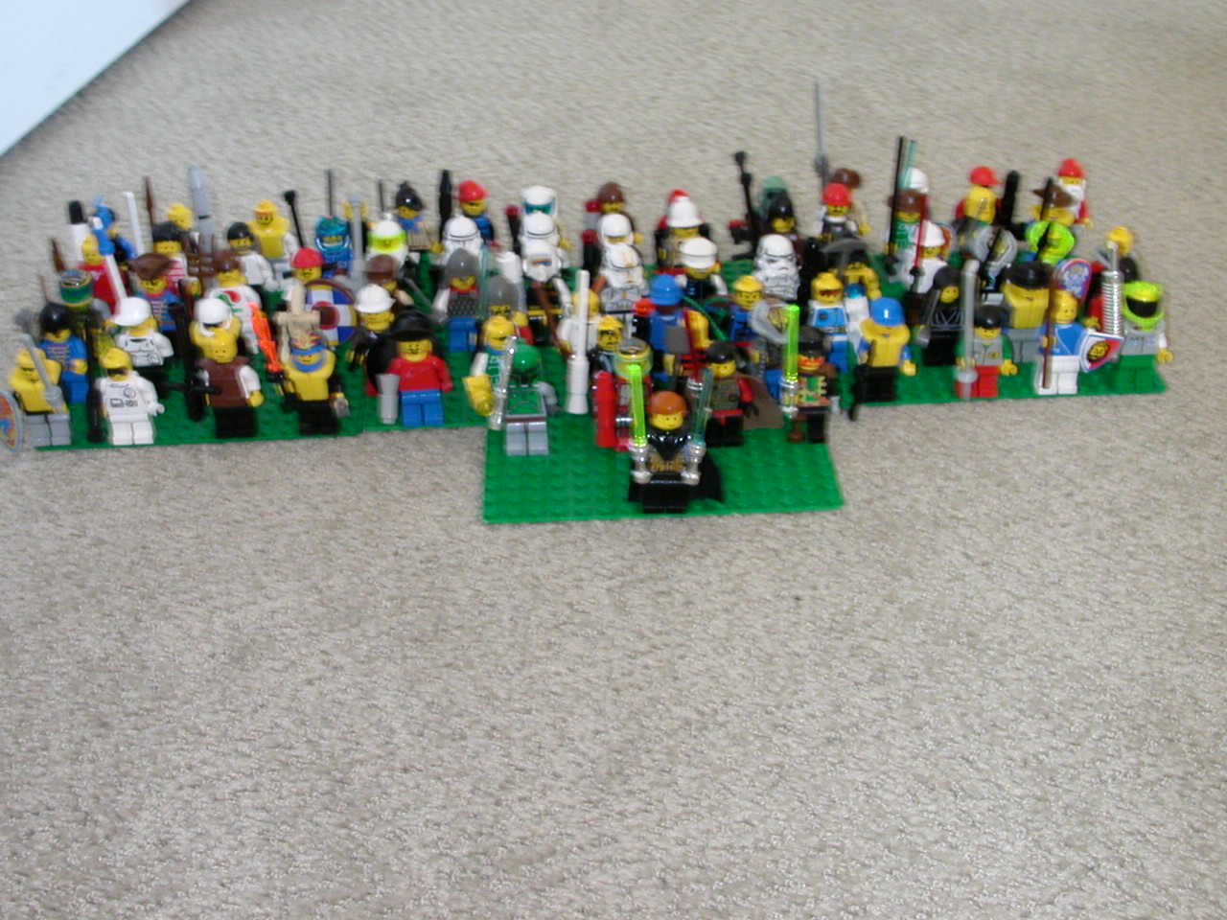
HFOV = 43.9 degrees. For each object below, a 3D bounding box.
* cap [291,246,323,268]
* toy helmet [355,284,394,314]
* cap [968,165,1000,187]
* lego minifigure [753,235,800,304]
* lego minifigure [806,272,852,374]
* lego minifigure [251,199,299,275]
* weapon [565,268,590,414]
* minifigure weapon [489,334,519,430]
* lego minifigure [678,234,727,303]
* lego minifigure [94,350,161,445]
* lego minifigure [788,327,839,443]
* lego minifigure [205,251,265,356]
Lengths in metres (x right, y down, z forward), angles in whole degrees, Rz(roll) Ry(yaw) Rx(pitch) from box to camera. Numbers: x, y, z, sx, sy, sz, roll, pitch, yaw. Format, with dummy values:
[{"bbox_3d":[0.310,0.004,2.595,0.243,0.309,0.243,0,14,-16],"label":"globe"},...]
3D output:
[{"bbox_3d":[-0.125,-0.082,0.620,0.012,0.008,0.015,12,38,20],"label":"cap"},{"bbox_3d":[-0.093,-0.061,0.587,0.014,0.009,0.017,16,39,23],"label":"toy helmet"},{"bbox_3d":[0.167,-0.125,0.680,0.016,0.009,0.013,14,38,23],"label":"cap"},{"bbox_3d":[0.069,-0.073,0.639,0.024,0.042,0.015,-8,35,-8],"label":"lego minifigure"},{"bbox_3d":[0.087,-0.055,0.612,0.024,0.041,0.015,-4,34,-2],"label":"lego minifigure"},{"bbox_3d":[-0.149,-0.092,0.664,0.025,0.042,0.015,-3,36,-1],"label":"lego minifigure"},{"bbox_3d":[-0.014,-0.046,0.591,0.008,0.060,0.008,2,24,-3],"label":"weapon"},{"bbox_3d":[-0.040,-0.029,0.560,0.006,0.040,0.006,10,29,-8],"label":"minifigure weapon"},{"bbox_3d":[0.036,-0.068,0.623,0.025,0.043,0.015,-3,36,-1],"label":"lego minifigure"},{"bbox_3d":[-0.184,-0.025,0.575,0.025,0.041,0.015,-3,35,-1],"label":"lego minifigure"},{"bbox_3d":[0.073,-0.027,0.566,0.025,0.045,0.016,-2,33,0],"label":"lego minifigure"},{"bbox_3d":[-0.157,-0.066,0.631,0.025,0.043,0.015,-3,35,-1],"label":"lego minifigure"}]

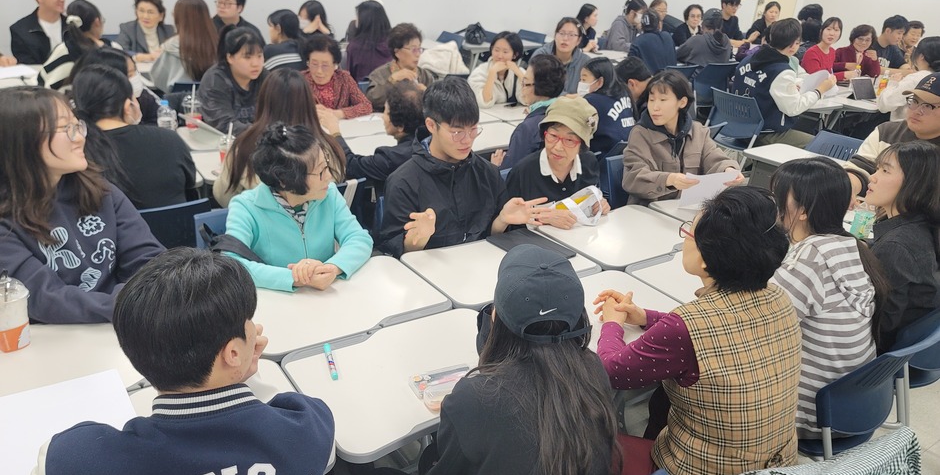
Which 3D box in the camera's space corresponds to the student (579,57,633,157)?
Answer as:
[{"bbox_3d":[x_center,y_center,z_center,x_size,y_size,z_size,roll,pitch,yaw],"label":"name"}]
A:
[{"bbox_3d":[0.682,-0.368,3.653,0.480,1.200,0.700,-11,29,-30],"label":"student"}]

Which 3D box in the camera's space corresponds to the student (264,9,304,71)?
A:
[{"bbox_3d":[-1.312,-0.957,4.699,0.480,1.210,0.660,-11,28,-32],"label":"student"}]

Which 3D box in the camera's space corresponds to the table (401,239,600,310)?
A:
[{"bbox_3d":[0.078,0.414,2.345,0.580,0.720,0.389,-11,28,-33],"label":"table"}]

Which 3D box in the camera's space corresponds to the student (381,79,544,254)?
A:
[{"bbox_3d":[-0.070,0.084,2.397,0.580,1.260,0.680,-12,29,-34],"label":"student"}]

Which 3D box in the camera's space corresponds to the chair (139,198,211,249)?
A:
[{"bbox_3d":[-1.293,0.180,2.641,0.520,0.800,0.550,-11,28,-32],"label":"chair"}]

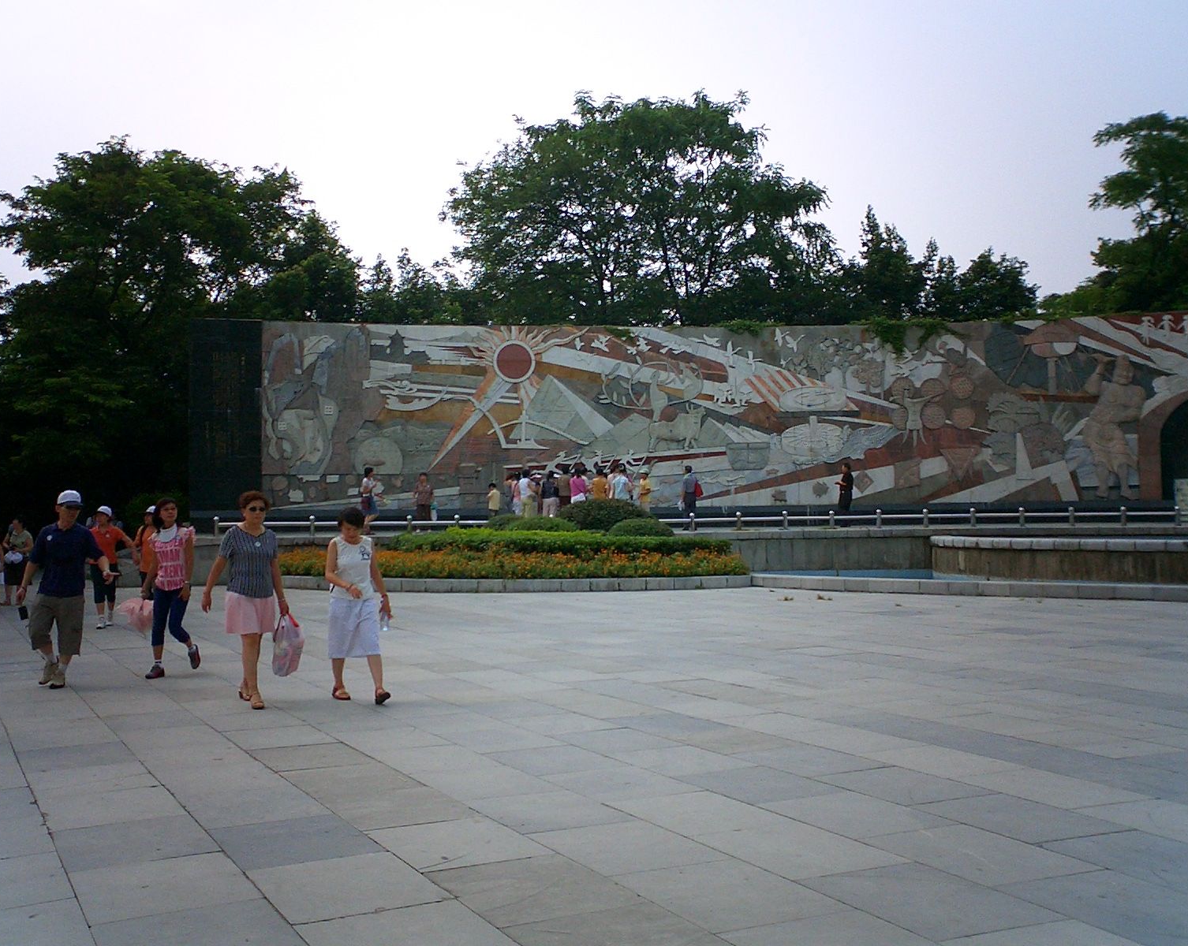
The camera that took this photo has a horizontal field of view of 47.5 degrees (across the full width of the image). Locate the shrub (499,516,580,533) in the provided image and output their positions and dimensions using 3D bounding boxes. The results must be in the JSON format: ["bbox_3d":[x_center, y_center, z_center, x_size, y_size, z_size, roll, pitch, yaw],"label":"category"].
[{"bbox_3d":[-1.095,1.115,27.000,1.600,0.550,1.450,0,-2,-6],"label":"shrub"}]

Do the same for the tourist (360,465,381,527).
[{"bbox_3d":[-5.347,0.673,32.300,0.550,1.610,0.500,-1,-2,-3],"label":"tourist"}]

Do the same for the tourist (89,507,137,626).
[{"bbox_3d":[-6.378,1.256,17.900,0.620,1.630,0.420,-1,-2,0],"label":"tourist"}]

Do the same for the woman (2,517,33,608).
[{"bbox_3d":[-9.775,1.498,22.900,0.500,1.520,0.360,-1,-2,6],"label":"woman"}]

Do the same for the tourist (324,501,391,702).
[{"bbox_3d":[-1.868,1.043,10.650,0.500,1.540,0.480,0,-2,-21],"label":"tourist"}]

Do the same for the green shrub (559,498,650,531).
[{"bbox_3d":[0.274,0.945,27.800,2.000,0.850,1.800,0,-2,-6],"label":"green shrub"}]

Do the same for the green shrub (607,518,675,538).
[{"bbox_3d":[1.042,1.348,30.000,1.530,0.720,1.450,-1,-2,0],"label":"green shrub"}]

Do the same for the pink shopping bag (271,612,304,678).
[{"bbox_3d":[-2.326,1.304,10.250,0.260,0.480,0.200,0,-2,-20],"label":"pink shopping bag"}]

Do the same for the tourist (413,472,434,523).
[{"bbox_3d":[-4.527,0.772,35.800,0.520,1.560,0.320,0,-2,-7],"label":"tourist"}]

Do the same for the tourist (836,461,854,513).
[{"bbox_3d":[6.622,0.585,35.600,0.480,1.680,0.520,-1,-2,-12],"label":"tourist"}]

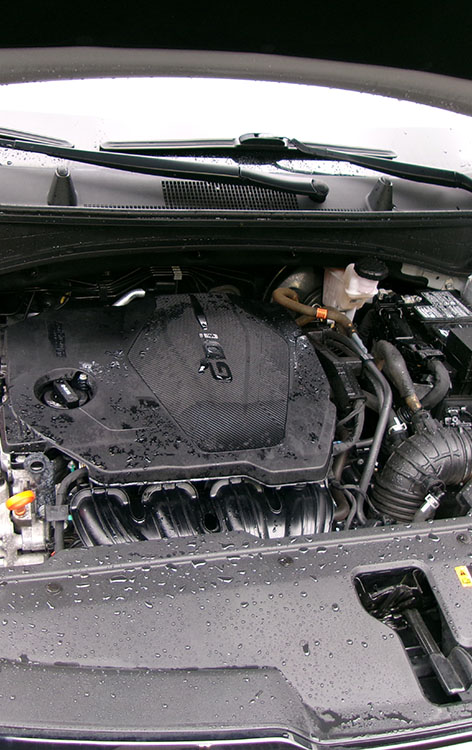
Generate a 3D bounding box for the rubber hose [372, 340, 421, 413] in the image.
[{"bbox_3d":[0.267,0.005,1.278,0.056,0.066,0.199,2,33,-10],"label":"rubber hose"}]

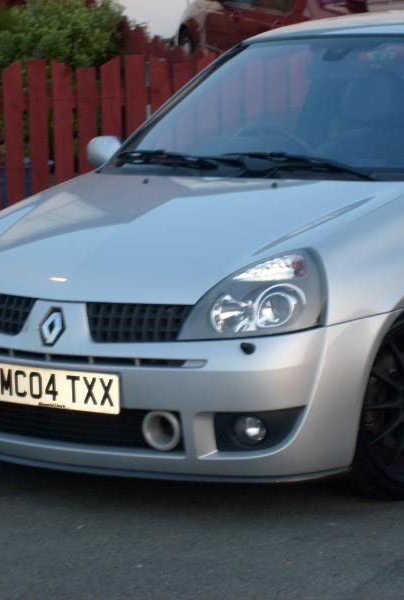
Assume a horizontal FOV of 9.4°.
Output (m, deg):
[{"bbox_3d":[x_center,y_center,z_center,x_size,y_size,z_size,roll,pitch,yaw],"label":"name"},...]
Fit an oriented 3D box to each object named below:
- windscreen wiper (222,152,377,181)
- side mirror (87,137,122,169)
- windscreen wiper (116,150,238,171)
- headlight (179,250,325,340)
[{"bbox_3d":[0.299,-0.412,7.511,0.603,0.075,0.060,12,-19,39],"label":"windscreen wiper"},{"bbox_3d":[-0.338,-0.504,8.405,0.205,0.125,0.125,4,11,38],"label":"side mirror"},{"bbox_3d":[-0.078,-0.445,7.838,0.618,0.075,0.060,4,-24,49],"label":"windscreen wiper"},{"bbox_3d":[0.148,-0.016,6.750,0.410,0.230,0.235,0,9,19],"label":"headlight"}]

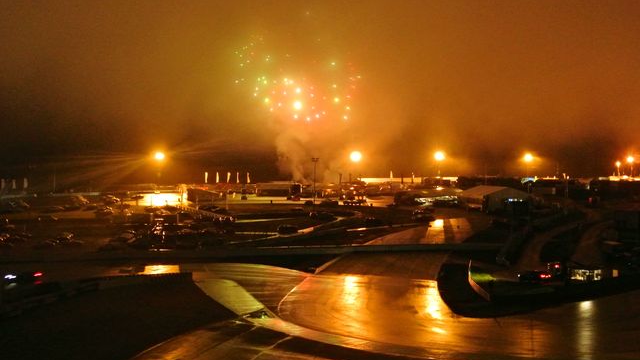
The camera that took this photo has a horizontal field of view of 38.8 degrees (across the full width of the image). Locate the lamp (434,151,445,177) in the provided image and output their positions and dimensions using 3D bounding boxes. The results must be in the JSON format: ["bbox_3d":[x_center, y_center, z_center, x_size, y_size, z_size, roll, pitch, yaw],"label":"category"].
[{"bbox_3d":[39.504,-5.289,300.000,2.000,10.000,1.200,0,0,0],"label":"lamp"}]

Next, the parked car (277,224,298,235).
[{"bbox_3d":[-6.160,9.420,172.000,4.200,1.600,1.800,0,0,-18],"label":"parked car"}]

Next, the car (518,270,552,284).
[{"bbox_3d":[25.171,11.388,106.000,1.800,1.450,4.400,0,0,-30],"label":"car"}]

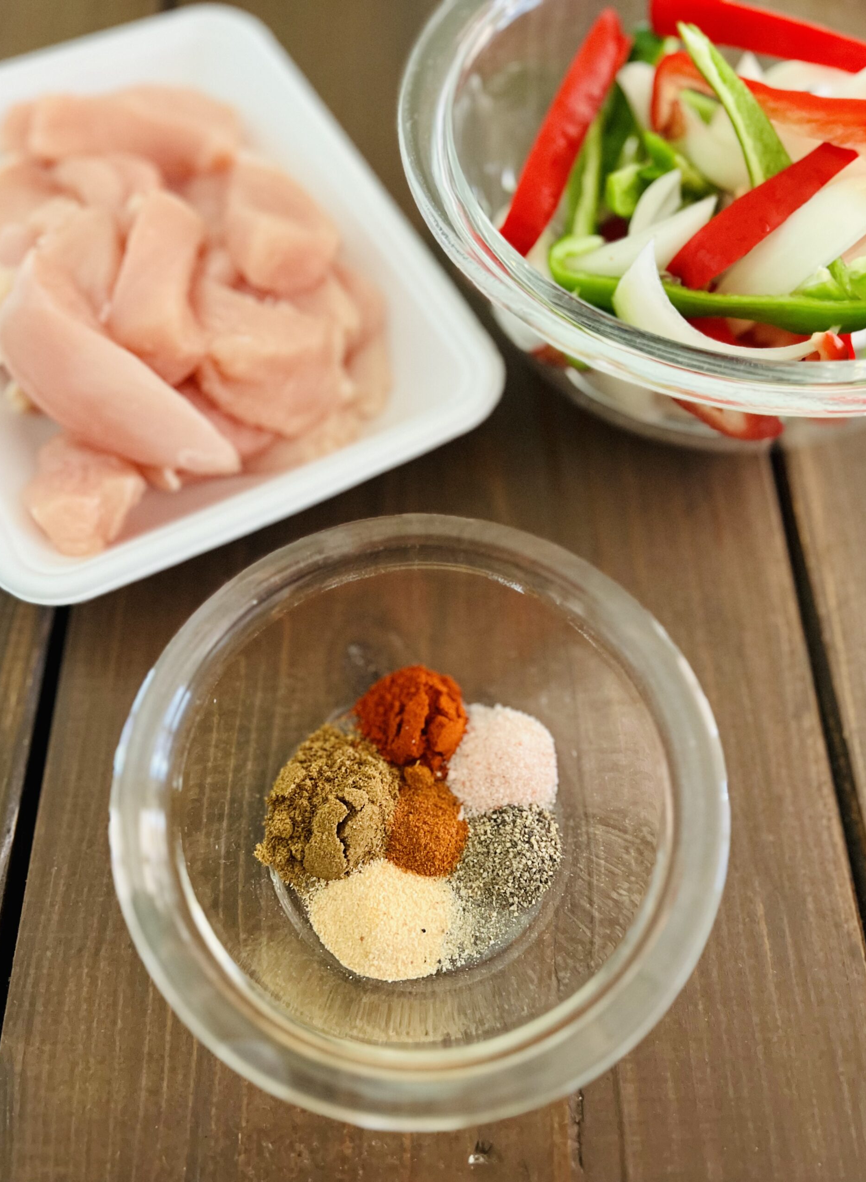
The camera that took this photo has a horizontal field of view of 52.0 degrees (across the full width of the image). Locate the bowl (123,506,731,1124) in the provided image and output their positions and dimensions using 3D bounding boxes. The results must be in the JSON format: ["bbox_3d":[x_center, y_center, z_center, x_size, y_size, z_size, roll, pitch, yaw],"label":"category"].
[{"bbox_3d":[-0.002,0.049,0.201,0.120,0.057,0.120,0,64,1],"label":"bowl"}]

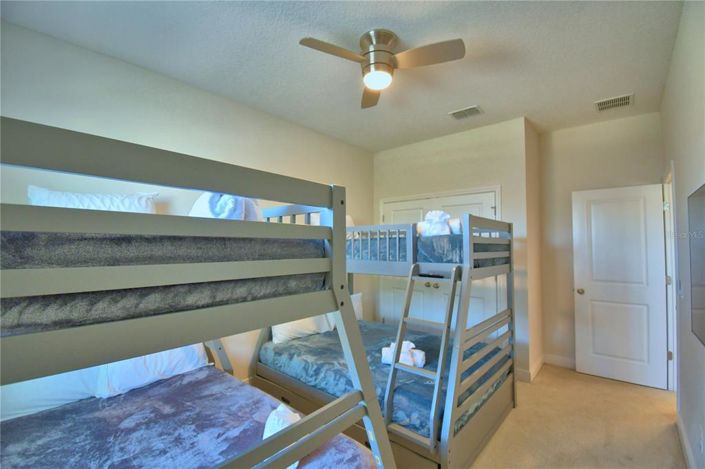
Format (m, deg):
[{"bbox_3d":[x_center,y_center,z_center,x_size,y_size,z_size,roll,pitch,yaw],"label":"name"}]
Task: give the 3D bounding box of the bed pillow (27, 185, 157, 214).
[{"bbox_3d":[-1.665,-0.109,1.939,0.660,0.440,0.170,2,-45,-46],"label":"bed pillow"}]

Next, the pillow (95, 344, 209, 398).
[{"bbox_3d":[-1.454,0.831,2.155,0.670,0.460,0.180,2,-38,-46],"label":"pillow"}]

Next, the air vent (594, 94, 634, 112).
[{"bbox_3d":[2.567,-1.282,2.886,0.290,0.020,0.270,-2,-3,44],"label":"air vent"}]

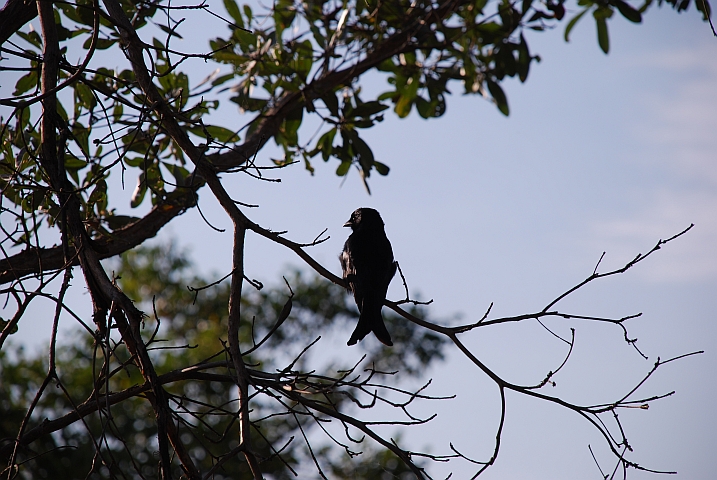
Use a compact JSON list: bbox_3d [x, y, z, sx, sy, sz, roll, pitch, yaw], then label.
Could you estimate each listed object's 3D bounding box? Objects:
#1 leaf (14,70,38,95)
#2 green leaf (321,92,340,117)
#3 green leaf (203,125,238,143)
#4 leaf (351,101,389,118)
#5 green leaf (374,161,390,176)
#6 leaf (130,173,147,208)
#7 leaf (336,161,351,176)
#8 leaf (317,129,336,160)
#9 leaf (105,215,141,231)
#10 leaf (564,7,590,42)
[{"bbox_3d":[-0.573,-0.270,6.950,0.026,0.061,0.018,43,0,0],"label":"leaf"},{"bbox_3d":[-0.050,-0.240,7.150,0.023,0.049,0.016,-30,0,0],"label":"green leaf"},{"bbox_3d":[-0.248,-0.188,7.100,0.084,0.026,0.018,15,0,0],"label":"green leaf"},{"bbox_3d":[0.019,-0.230,7.150,0.072,0.025,0.018,-9,0,0],"label":"leaf"},{"bbox_3d":[0.041,-0.128,7.150,0.039,0.019,0.013,43,0,0],"label":"green leaf"},{"bbox_3d":[-0.386,-0.087,7.100,0.019,0.067,0.018,18,0,0],"label":"leaf"},{"bbox_3d":[-0.026,-0.131,7.150,0.021,0.039,0.013,24,0,0],"label":"leaf"},{"bbox_3d":[-0.053,-0.170,7.150,0.023,0.062,0.016,24,0,0],"label":"leaf"},{"bbox_3d":[-0.416,-0.034,7.100,0.067,0.025,0.018,0,0,0],"label":"leaf"},{"bbox_3d":[0.398,-0.390,7.300,0.016,0.076,0.022,33,0,0],"label":"leaf"}]

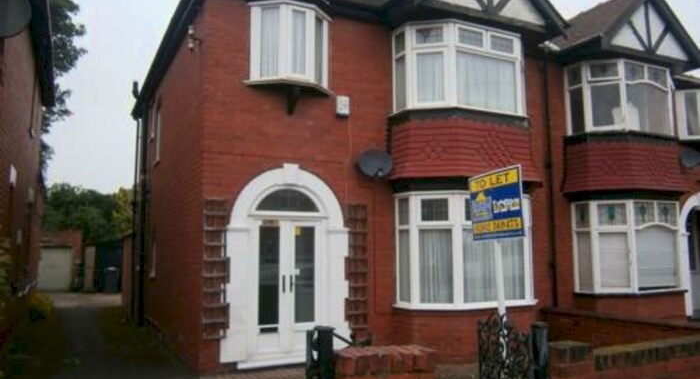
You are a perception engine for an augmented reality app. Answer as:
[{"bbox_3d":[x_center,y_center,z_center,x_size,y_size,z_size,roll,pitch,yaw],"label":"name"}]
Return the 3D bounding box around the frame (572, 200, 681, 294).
[{"bbox_3d":[5.517,1.127,10.210,2.380,1.690,0.840,3,-6,-27],"label":"frame"}]

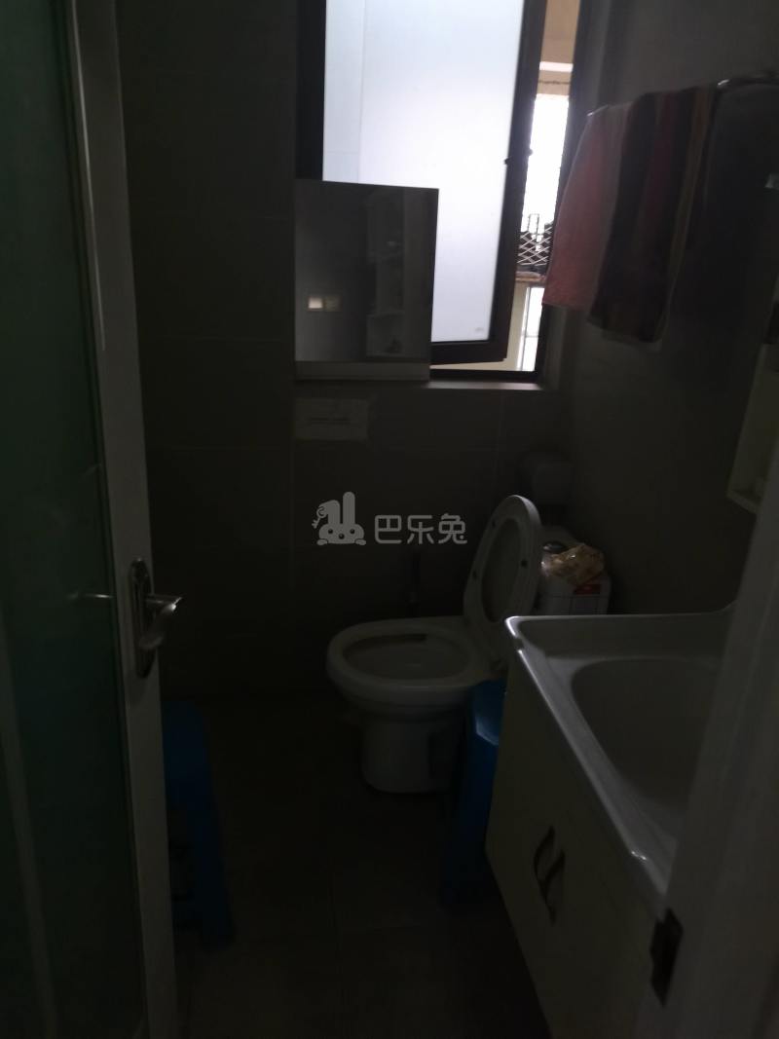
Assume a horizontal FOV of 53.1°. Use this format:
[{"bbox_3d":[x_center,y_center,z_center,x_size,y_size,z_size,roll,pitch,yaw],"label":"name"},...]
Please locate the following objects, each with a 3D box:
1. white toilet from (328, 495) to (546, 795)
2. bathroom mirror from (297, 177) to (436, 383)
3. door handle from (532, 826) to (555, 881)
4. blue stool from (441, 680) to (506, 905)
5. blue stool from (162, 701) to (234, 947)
[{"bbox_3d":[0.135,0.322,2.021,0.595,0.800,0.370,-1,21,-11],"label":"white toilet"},{"bbox_3d":[-0.066,-0.659,2.199,0.395,0.526,0.020,-2,16,-13],"label":"bathroom mirror"},{"bbox_3d":[0.223,0.504,1.159,0.022,0.120,0.013,0,21,-9],"label":"door handle"},{"bbox_3d":[0.299,0.615,1.828,0.340,0.410,0.340,2,21,-3],"label":"blue stool"},{"bbox_3d":[-0.513,0.631,1.664,0.340,0.410,0.340,-2,21,-14],"label":"blue stool"}]

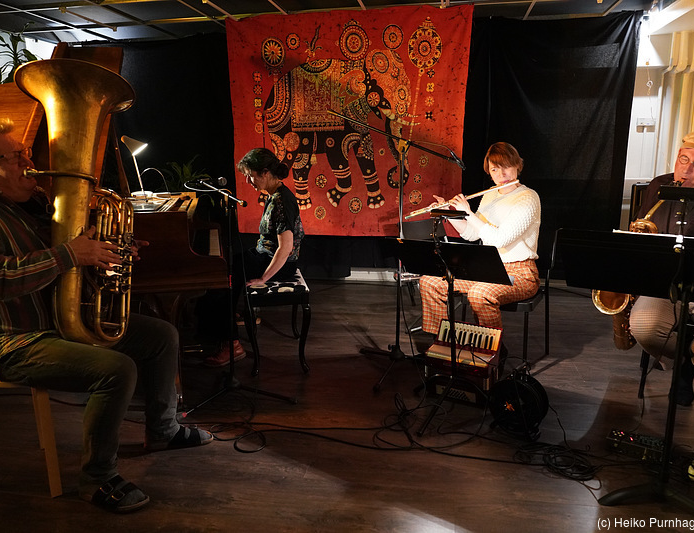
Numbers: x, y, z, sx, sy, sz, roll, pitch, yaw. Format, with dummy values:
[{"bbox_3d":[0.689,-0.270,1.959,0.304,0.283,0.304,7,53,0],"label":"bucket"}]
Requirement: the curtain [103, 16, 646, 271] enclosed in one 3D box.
[{"bbox_3d":[-0.100,-1.087,5.293,5.300,2.420,0.150,2,10,11],"label":"curtain"}]

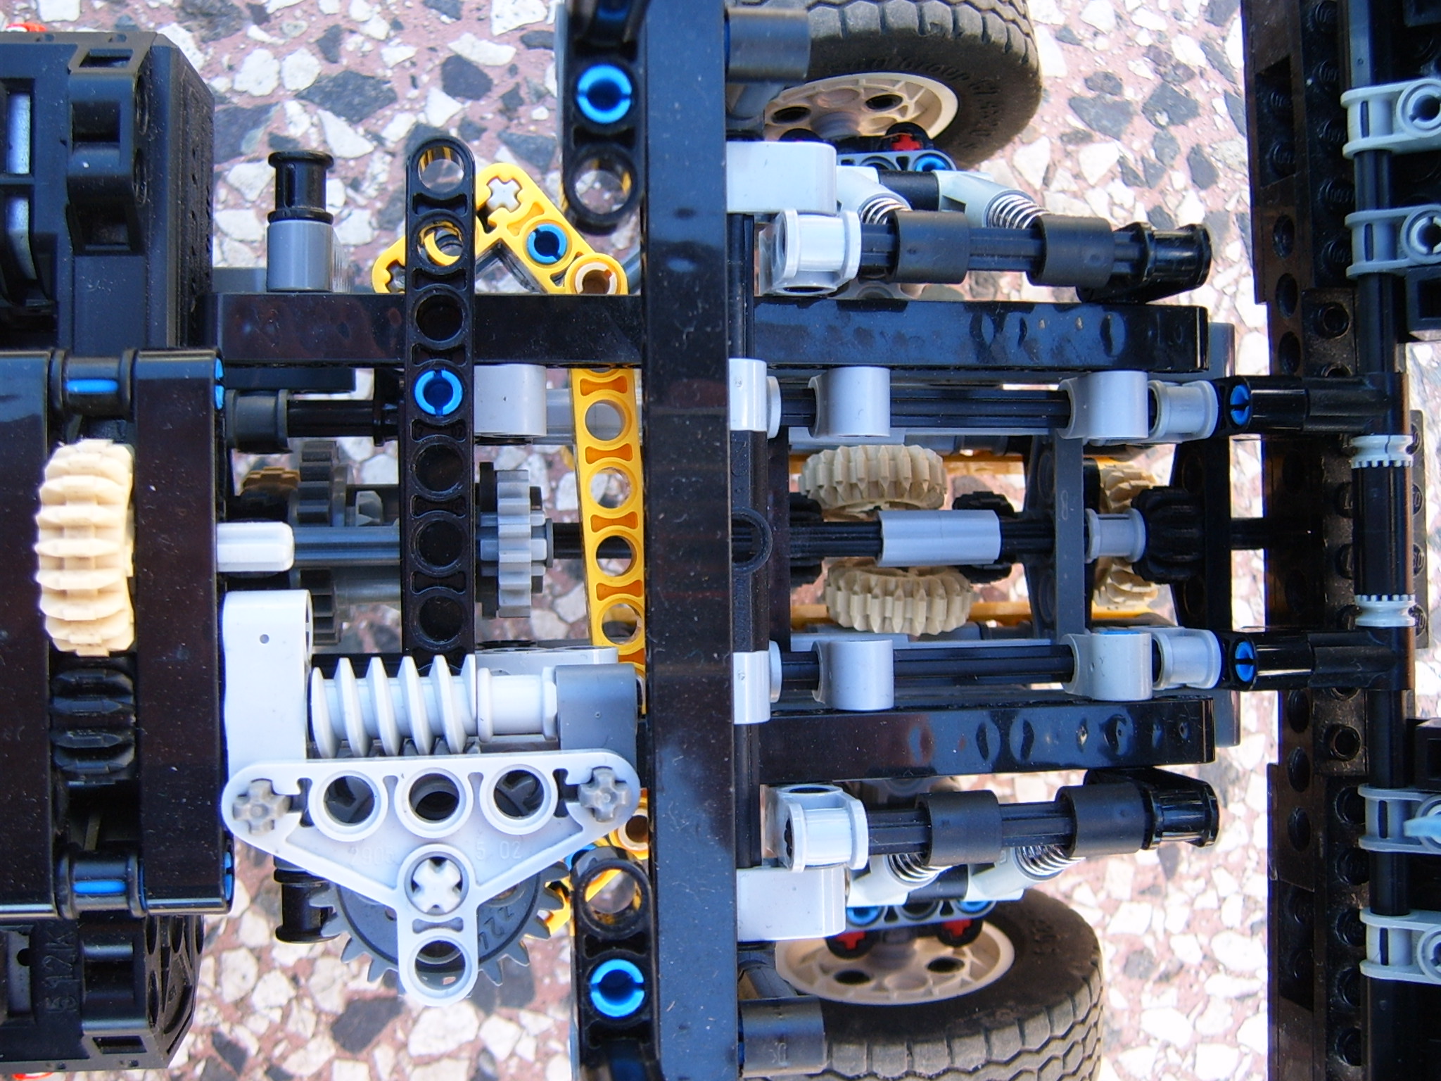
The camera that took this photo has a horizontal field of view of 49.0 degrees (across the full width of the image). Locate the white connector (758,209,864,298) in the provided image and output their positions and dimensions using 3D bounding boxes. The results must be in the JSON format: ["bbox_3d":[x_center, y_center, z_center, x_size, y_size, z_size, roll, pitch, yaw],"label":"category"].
[{"bbox_3d":[0.010,-0.031,0.168,0.008,0.015,0.008,-1,90,-10],"label":"white connector"}]

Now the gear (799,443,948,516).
[{"bbox_3d":[0.022,-0.009,0.232,0.022,0.022,0.008,1,83,-10],"label":"gear"}]

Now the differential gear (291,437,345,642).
[{"bbox_3d":[-0.050,0.000,0.198,0.006,0.025,0.025,-1,90,-10],"label":"differential gear"}]

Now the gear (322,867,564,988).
[{"bbox_3d":[-0.028,0.032,0.155,0.026,0.007,0.026,-1,90,-10],"label":"gear"}]

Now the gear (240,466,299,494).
[{"bbox_3d":[-0.061,0.001,0.215,0.008,0.022,0.022,-1,90,-10],"label":"gear"}]

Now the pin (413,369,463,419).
[{"bbox_3d":[-0.032,-0.016,0.180,0.006,0.024,0.006,-1,90,-10],"label":"pin"}]

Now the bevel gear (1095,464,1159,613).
[{"bbox_3d":[0.060,-0.001,0.236,0.008,0.022,0.022,-1,90,-10],"label":"bevel gear"}]

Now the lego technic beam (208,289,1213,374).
[{"bbox_3d":[0.002,-0.024,0.186,0.119,0.008,0.008,-1,90,-10],"label":"lego technic beam"}]

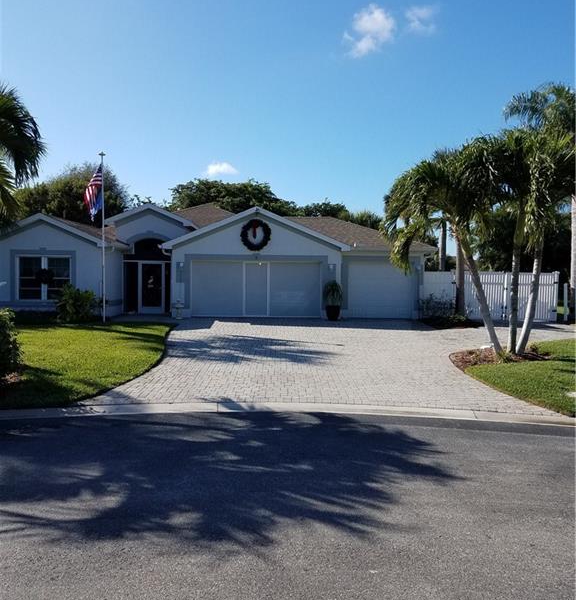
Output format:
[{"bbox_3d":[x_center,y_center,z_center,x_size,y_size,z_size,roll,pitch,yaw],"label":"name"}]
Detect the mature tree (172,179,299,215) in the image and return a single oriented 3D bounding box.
[{"bbox_3d":[-3.643,-3.977,39.131,8.700,8.480,7.000,0,2,0],"label":"mature tree"}]

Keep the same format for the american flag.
[{"bbox_3d":[-6.576,-3.668,19.500,0.620,1.930,0.300,0,2,0],"label":"american flag"}]

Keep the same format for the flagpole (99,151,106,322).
[{"bbox_3d":[-6.264,-2.147,19.500,0.260,5.820,0.200,0,2,0],"label":"flagpole"}]

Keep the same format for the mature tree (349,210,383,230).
[{"bbox_3d":[5.347,-3.054,41.103,3.300,6.620,3.300,0,2,0],"label":"mature tree"}]

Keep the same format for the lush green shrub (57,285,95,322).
[{"bbox_3d":[-7.187,0.119,19.600,1.360,1.300,1.250,0,2,0],"label":"lush green shrub"}]

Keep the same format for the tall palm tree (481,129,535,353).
[{"bbox_3d":[4.702,-1.269,12.300,1.450,4.780,1.500,0,2,0],"label":"tall palm tree"}]

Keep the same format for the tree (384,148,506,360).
[{"bbox_3d":[3.316,-1.098,12.300,2.600,4.500,2.500,0,2,0],"label":"tree"}]

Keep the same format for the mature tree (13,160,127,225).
[{"bbox_3d":[-13.102,-4.008,35.134,7.000,8.680,6.200,0,2,0],"label":"mature tree"}]

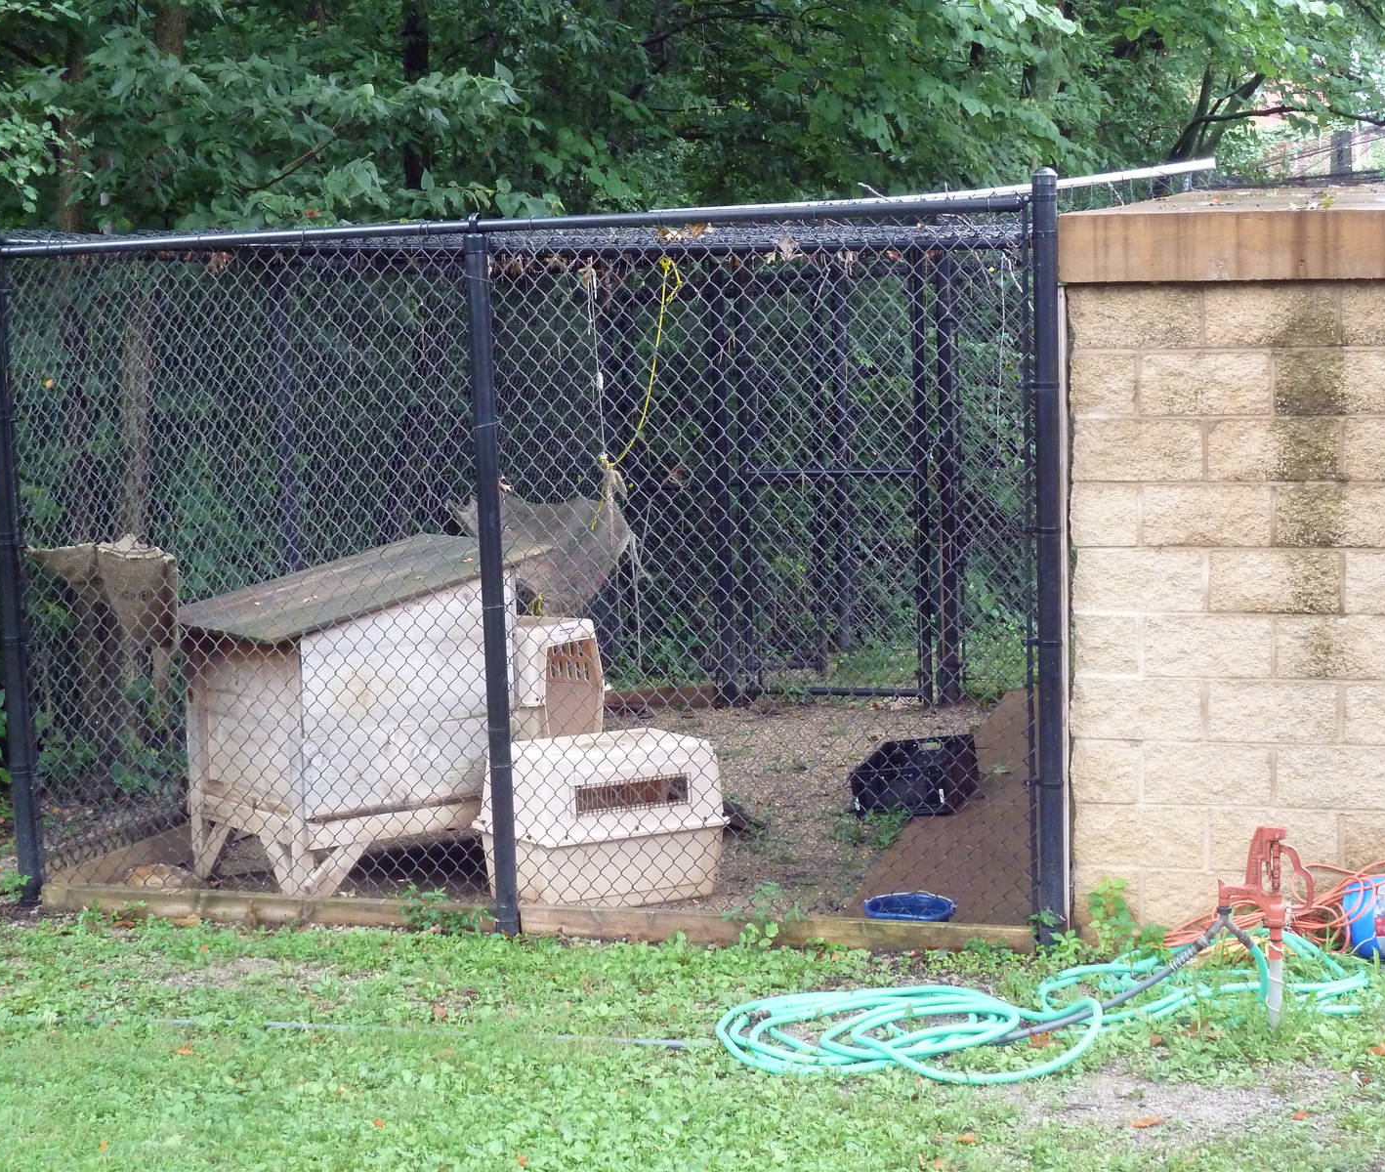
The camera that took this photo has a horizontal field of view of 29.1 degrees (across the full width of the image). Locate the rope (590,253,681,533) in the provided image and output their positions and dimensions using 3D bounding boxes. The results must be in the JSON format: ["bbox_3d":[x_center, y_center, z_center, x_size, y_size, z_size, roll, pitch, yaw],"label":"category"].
[{"bbox_3d":[-0.230,-0.794,10.900,0.385,1.120,0.140,-2,8,-1],"label":"rope"}]

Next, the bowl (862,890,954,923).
[{"bbox_3d":[0.725,1.128,8.900,0.300,0.110,0.300,-2,8,0],"label":"bowl"}]

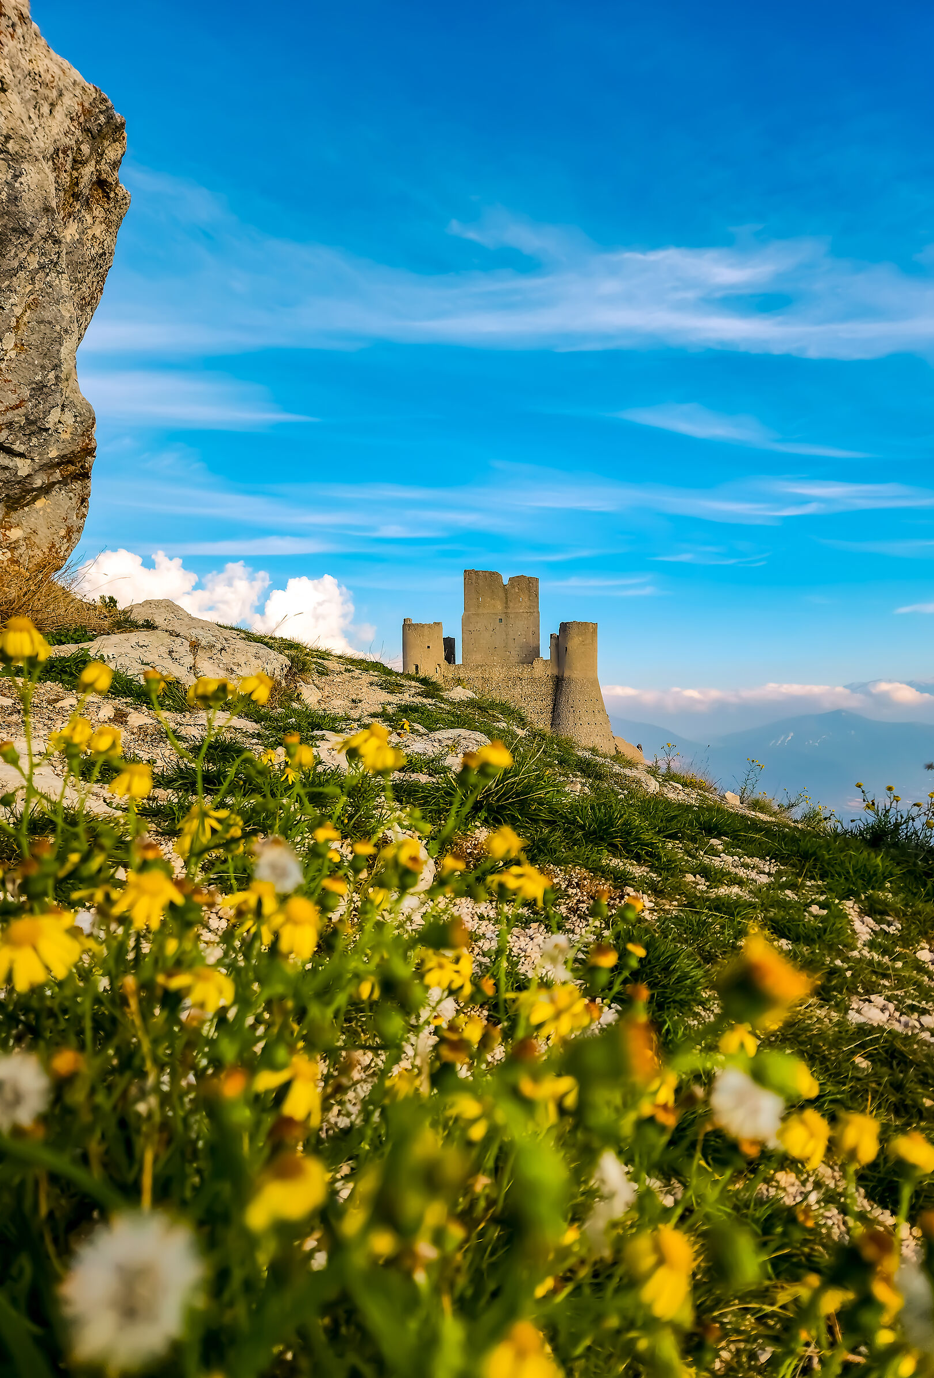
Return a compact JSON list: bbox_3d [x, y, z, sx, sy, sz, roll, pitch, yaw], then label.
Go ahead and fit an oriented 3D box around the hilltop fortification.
[{"bbox_3d":[5.400,-3.500,124.000,27.500,24.000,25.000,0,-3,2],"label":"hilltop fortification"}]

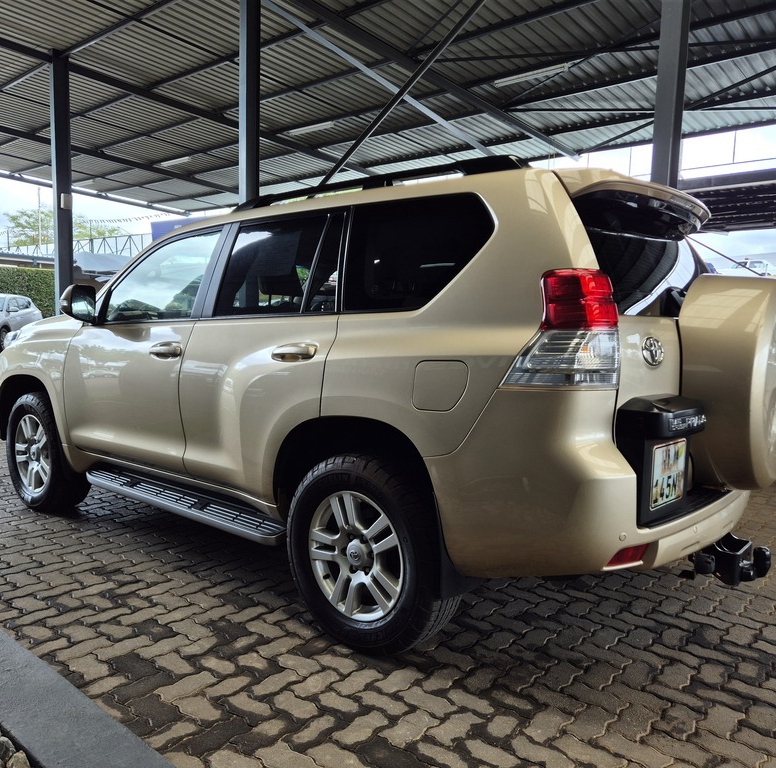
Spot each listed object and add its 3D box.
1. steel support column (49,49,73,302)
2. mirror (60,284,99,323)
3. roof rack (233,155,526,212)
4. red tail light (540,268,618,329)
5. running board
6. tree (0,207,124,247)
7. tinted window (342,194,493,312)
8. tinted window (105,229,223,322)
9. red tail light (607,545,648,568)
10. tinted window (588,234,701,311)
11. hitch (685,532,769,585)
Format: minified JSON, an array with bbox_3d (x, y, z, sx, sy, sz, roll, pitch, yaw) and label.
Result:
[{"bbox_3d":[-5.425,-2.744,11.359,0.200,5.460,0.220,7,7,40],"label":"steel support column"},{"bbox_3d":[-1.678,-0.436,3.680,0.130,0.205,0.180,5,6,39],"label":"mirror"},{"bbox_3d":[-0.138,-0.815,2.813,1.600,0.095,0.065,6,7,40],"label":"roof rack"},{"bbox_3d":[0.593,-0.246,2.087,0.190,0.190,0.170,5,6,39],"label":"red tail light"},{"bbox_3d":[-1.014,0.574,3.375,1.600,0.075,0.190,6,7,40],"label":"running board"},{"bbox_3d":[-20.160,-6.920,42.307,6.900,8.101,6.600,2,4,0],"label":"tree"},{"bbox_3d":[0.077,-0.468,2.446,0.640,0.440,0.050,6,-8,38],"label":"tinted window"},{"bbox_3d":[-1.160,-0.535,3.484,0.890,0.470,0.050,5,-8,42],"label":"tinted window"},{"bbox_3d":[0.750,0.541,2.138,0.160,0.060,0.040,-1,5,-28],"label":"red tail light"},{"bbox_3d":[1.132,-0.417,2.656,0.100,0.390,1.250,-25,-14,38],"label":"tinted window"},{"bbox_3d":[1.282,0.661,2.530,0.240,0.190,0.240,6,7,40],"label":"hitch"}]

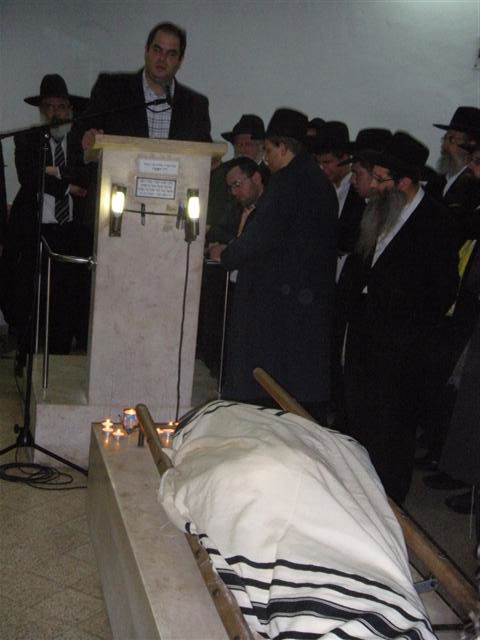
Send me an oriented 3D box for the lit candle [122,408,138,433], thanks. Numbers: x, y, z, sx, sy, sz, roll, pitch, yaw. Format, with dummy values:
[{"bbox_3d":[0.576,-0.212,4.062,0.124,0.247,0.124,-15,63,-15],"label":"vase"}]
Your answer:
[{"bbox_3d":[-0.477,0.441,4.924,0.070,0.088,0.070,5,16,0],"label":"lit candle"}]

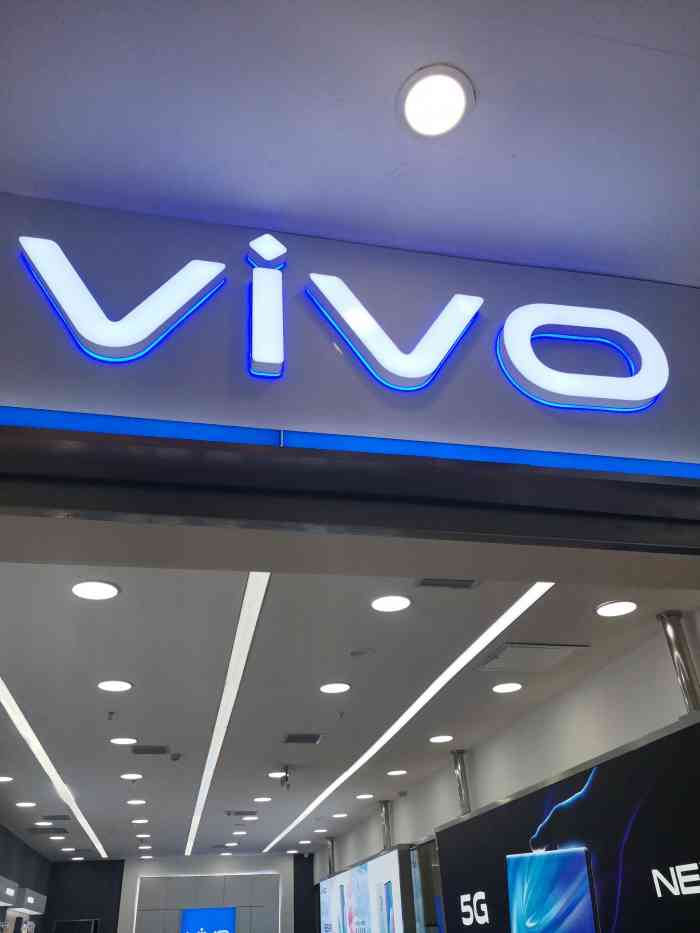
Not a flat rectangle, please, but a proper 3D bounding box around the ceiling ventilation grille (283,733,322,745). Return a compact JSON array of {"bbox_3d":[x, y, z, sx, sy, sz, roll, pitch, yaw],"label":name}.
[{"bbox_3d":[-0.376,2.181,5.821,0.280,0.035,0.290,4,-34,-12],"label":"ceiling ventilation grille"}]

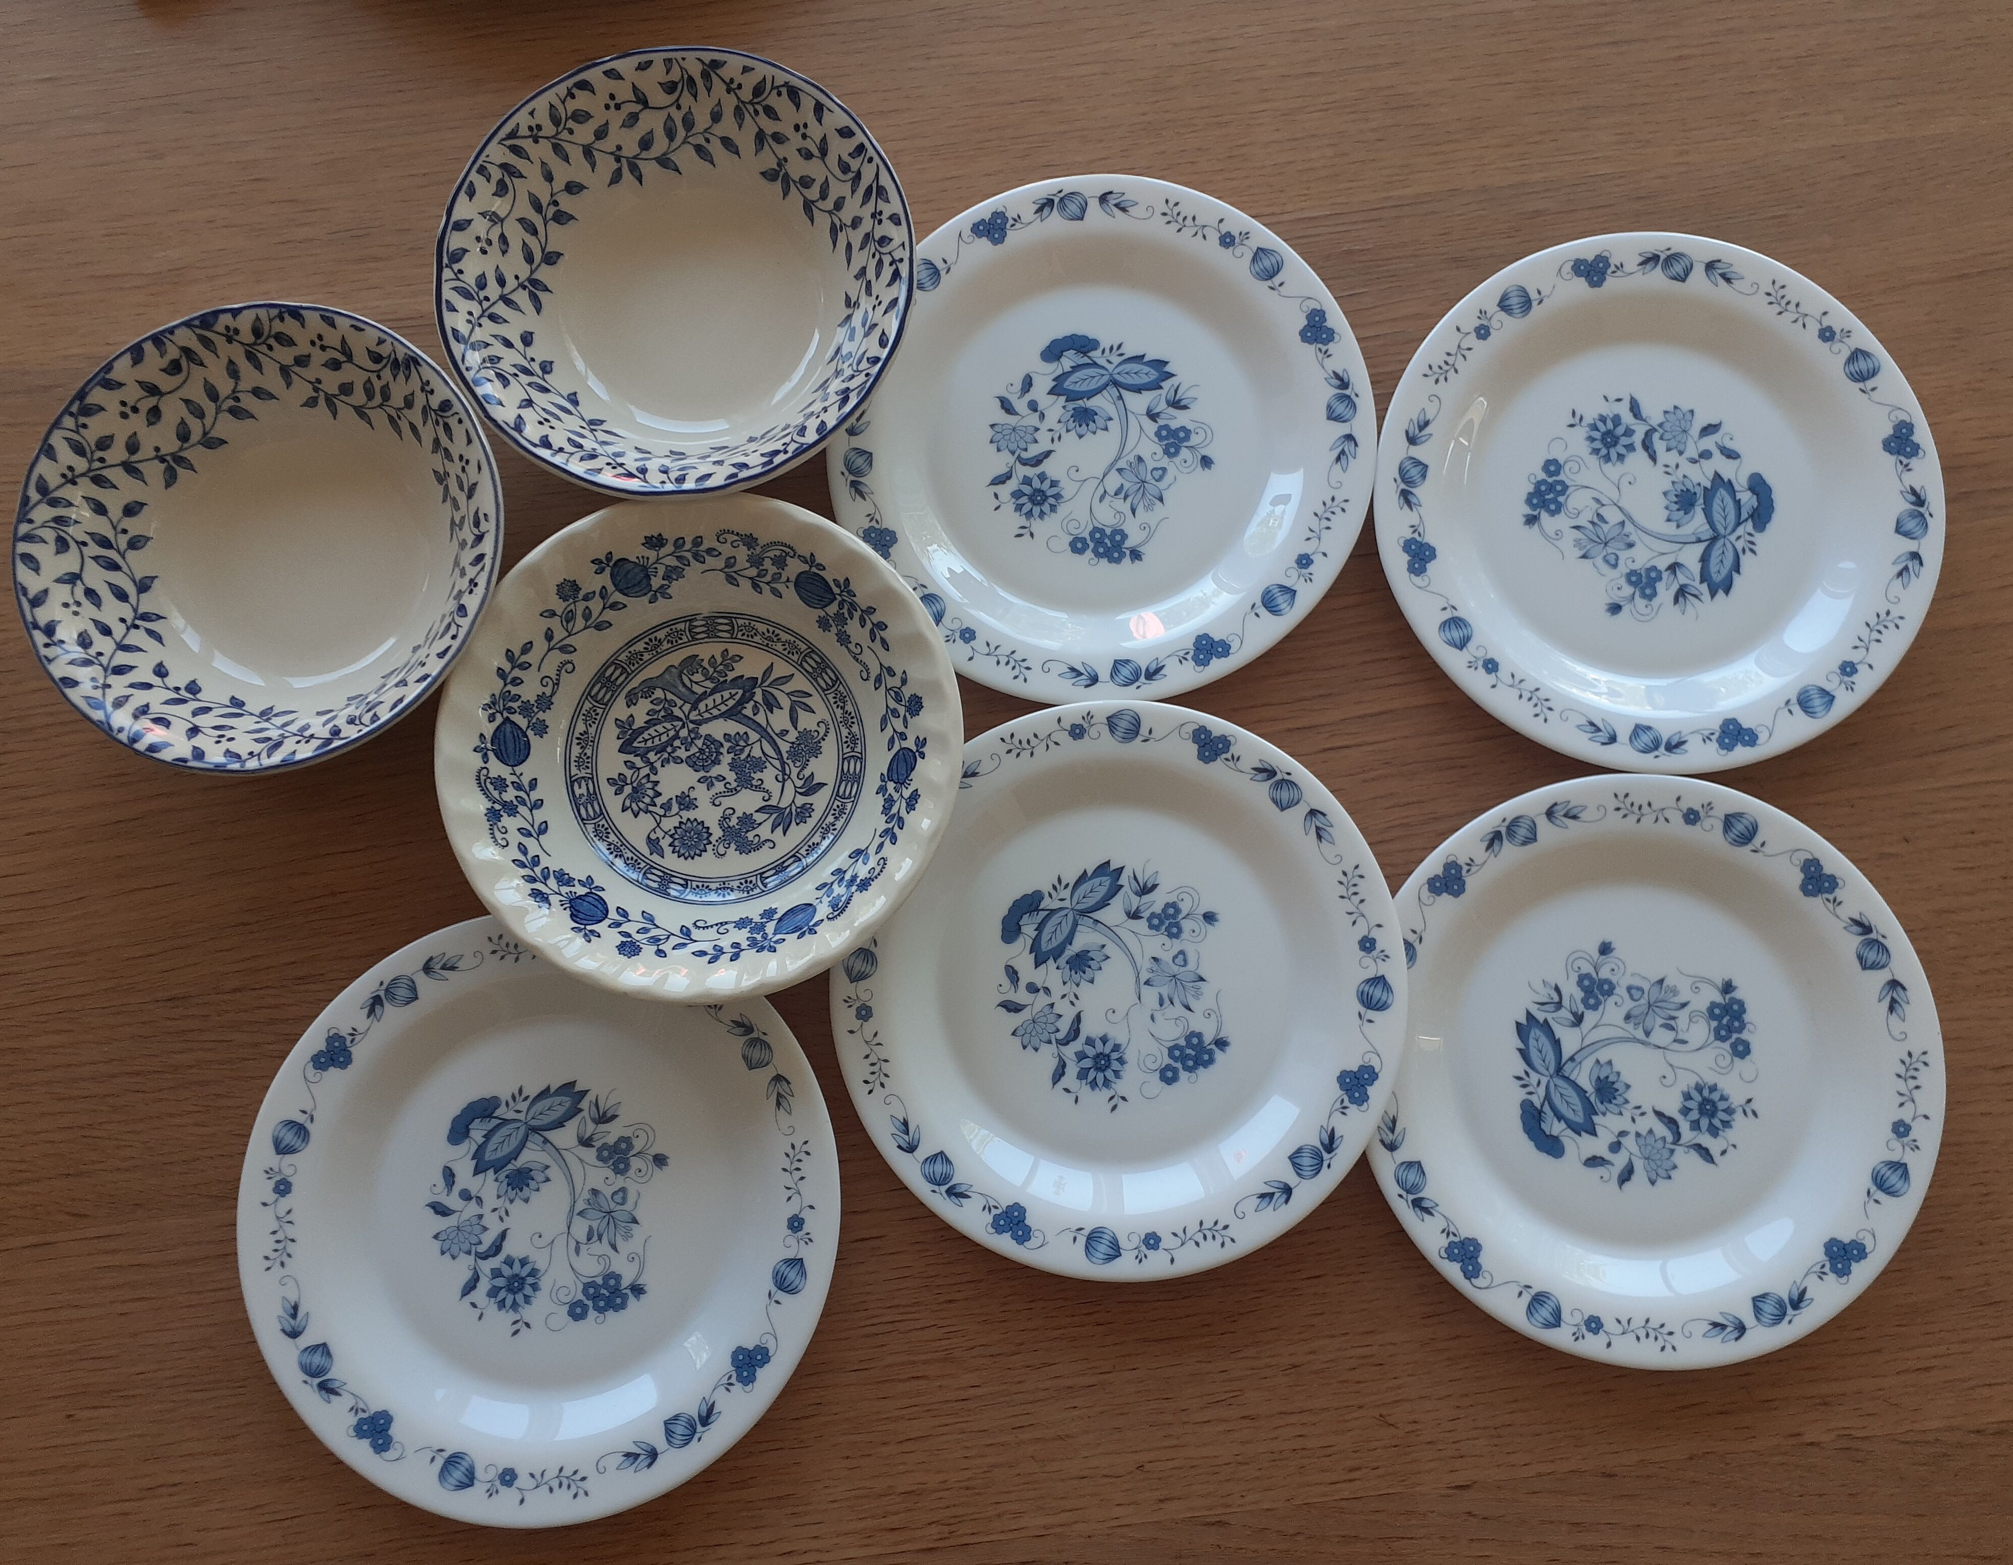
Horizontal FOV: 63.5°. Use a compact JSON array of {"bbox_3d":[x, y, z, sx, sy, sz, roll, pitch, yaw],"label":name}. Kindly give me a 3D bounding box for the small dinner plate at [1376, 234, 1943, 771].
[{"bbox_3d":[0.224,-0.097,0.567,0.193,0.021,0.193,0,81,0],"label":"small dinner plate"}]

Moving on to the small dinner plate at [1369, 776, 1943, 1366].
[{"bbox_3d":[0.208,0.092,0.538,0.193,0.021,0.193,0,81,0],"label":"small dinner plate"}]

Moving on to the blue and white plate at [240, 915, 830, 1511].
[{"bbox_3d":[-0.150,0.138,0.532,0.193,0.021,0.193,0,81,0],"label":"blue and white plate"}]

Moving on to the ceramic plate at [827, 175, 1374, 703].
[{"bbox_3d":[0.032,-0.119,0.571,0.193,0.021,0.193,0,81,0],"label":"ceramic plate"}]

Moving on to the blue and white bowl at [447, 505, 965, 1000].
[{"bbox_3d":[-0.099,-0.010,0.544,0.170,0.042,0.170,0,81,0],"label":"blue and white bowl"}]

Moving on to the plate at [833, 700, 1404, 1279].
[{"bbox_3d":[0.037,0.067,0.540,0.193,0.021,0.193,0,81,0],"label":"plate"}]

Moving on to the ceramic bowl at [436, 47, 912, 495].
[{"bbox_3d":[-0.110,-0.167,0.563,0.158,0.052,0.158,0,81,0],"label":"ceramic bowl"}]

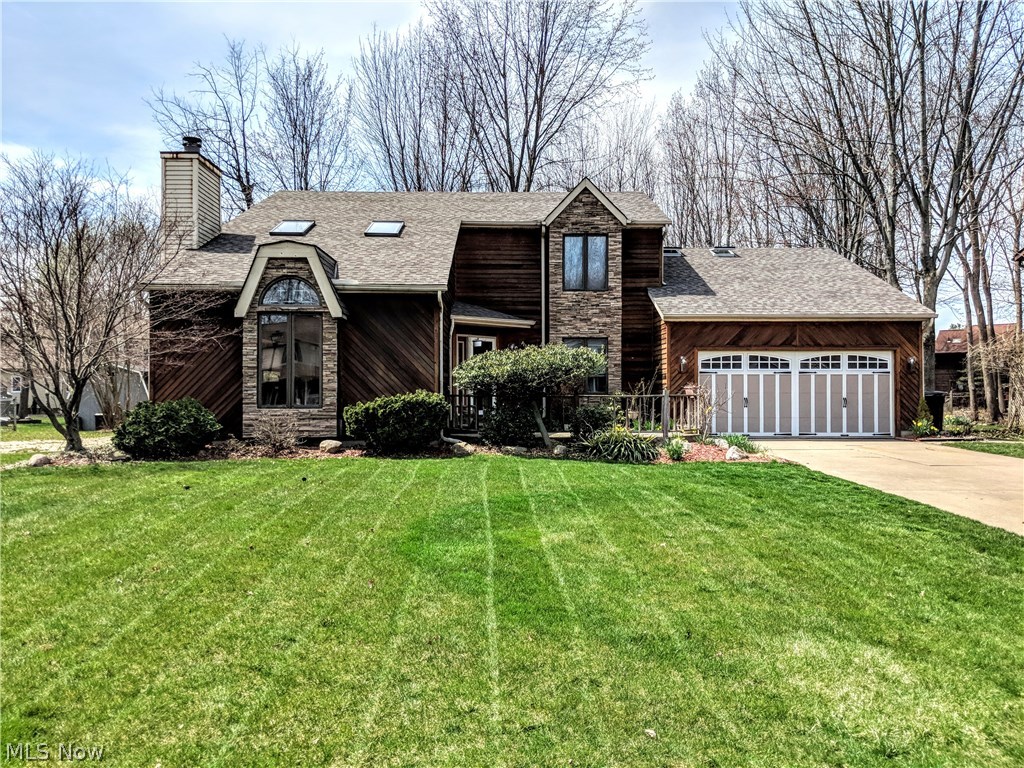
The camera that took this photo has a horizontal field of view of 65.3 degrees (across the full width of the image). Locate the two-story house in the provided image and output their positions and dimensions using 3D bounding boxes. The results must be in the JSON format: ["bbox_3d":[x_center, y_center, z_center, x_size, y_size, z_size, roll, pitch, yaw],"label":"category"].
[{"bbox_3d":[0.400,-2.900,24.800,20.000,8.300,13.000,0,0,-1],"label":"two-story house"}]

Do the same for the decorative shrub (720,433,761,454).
[{"bbox_3d":[4.750,1.240,16.600,0.800,0.420,0.650,0,0,-1],"label":"decorative shrub"}]

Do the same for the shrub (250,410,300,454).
[{"bbox_3d":[-4.950,1.000,16.800,1.020,0.850,0.950,0,0,-1],"label":"shrub"}]

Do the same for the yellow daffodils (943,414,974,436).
[{"bbox_3d":[11.300,1.050,20.300,0.760,0.500,0.650,0,0,-1],"label":"yellow daffodils"}]

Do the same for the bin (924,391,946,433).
[{"bbox_3d":[11.050,0.720,20.900,0.620,1.090,0.720,0,0,-1],"label":"bin"}]

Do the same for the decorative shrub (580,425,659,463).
[{"bbox_3d":[2.130,1.130,15.700,1.540,0.680,1.350,0,0,-1],"label":"decorative shrub"}]

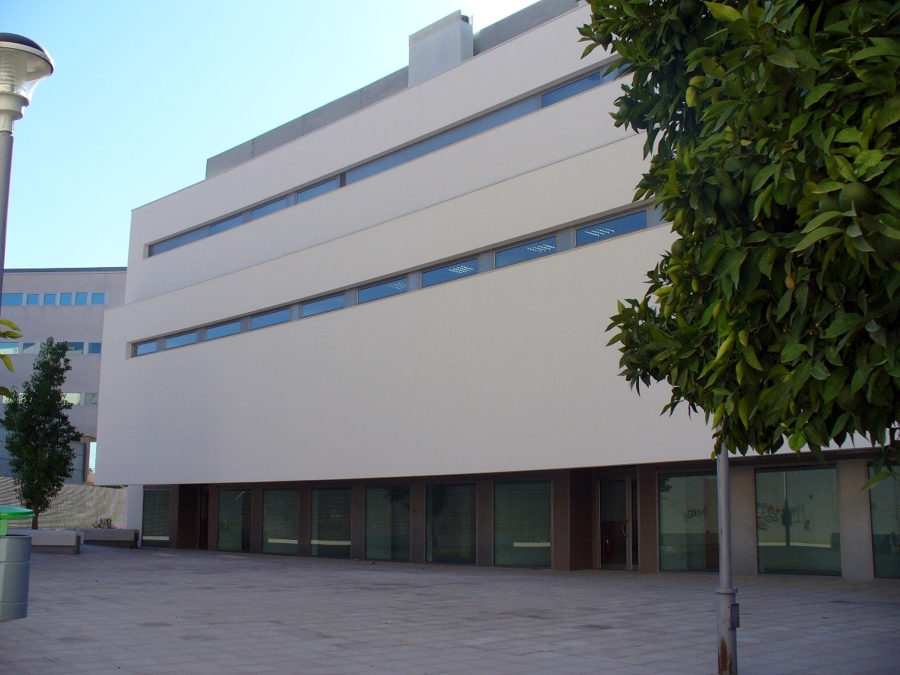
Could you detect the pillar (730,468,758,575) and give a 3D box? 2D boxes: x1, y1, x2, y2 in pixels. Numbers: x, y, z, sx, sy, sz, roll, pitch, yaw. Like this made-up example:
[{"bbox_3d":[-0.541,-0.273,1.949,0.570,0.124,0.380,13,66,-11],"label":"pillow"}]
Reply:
[{"bbox_3d":[7.432,4.574,23.967,0.450,2.674,0.713,11,-15,-44],"label":"pillar"}]

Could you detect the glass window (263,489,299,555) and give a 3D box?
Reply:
[{"bbox_3d":[-6.538,7.159,37.482,0.150,2.522,2.461,11,-15,-44],"label":"glass window"}]

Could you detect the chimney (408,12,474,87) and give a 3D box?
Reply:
[{"bbox_3d":[-0.281,-8.505,28.716,0.495,1.850,2.336,9,-14,-43],"label":"chimney"}]

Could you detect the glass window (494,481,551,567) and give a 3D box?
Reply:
[{"bbox_3d":[2.018,5.114,26.445,0.120,2.364,2.100,11,-15,-43],"label":"glass window"}]

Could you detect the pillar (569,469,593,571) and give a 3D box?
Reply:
[{"bbox_3d":[3.628,5.304,28.091,0.992,2.858,0.500,11,-15,-44],"label":"pillar"}]

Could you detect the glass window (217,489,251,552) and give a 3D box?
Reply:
[{"bbox_3d":[-8.192,6.998,36.739,0.120,2.359,2.398,11,-15,-43],"label":"glass window"}]

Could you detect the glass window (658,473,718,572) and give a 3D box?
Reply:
[{"bbox_3d":[6.296,4.772,24.869,0.150,2.534,2.017,11,-15,-44],"label":"glass window"}]

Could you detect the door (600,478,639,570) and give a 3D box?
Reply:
[{"bbox_3d":[4.455,4.896,25.167,0.100,2.333,1.207,11,-15,-43],"label":"door"}]

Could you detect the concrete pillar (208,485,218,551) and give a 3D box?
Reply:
[{"bbox_3d":[-9.885,7.663,41.010,0.450,2.756,0.746,11,-15,-44],"label":"concrete pillar"}]

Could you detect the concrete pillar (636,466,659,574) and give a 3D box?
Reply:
[{"bbox_3d":[4.978,4.456,23.612,0.400,2.589,0.564,11,-15,-43],"label":"concrete pillar"}]

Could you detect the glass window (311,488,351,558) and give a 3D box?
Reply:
[{"bbox_3d":[-3.996,6.263,32.501,0.120,2.341,2.180,11,-15,-43],"label":"glass window"}]

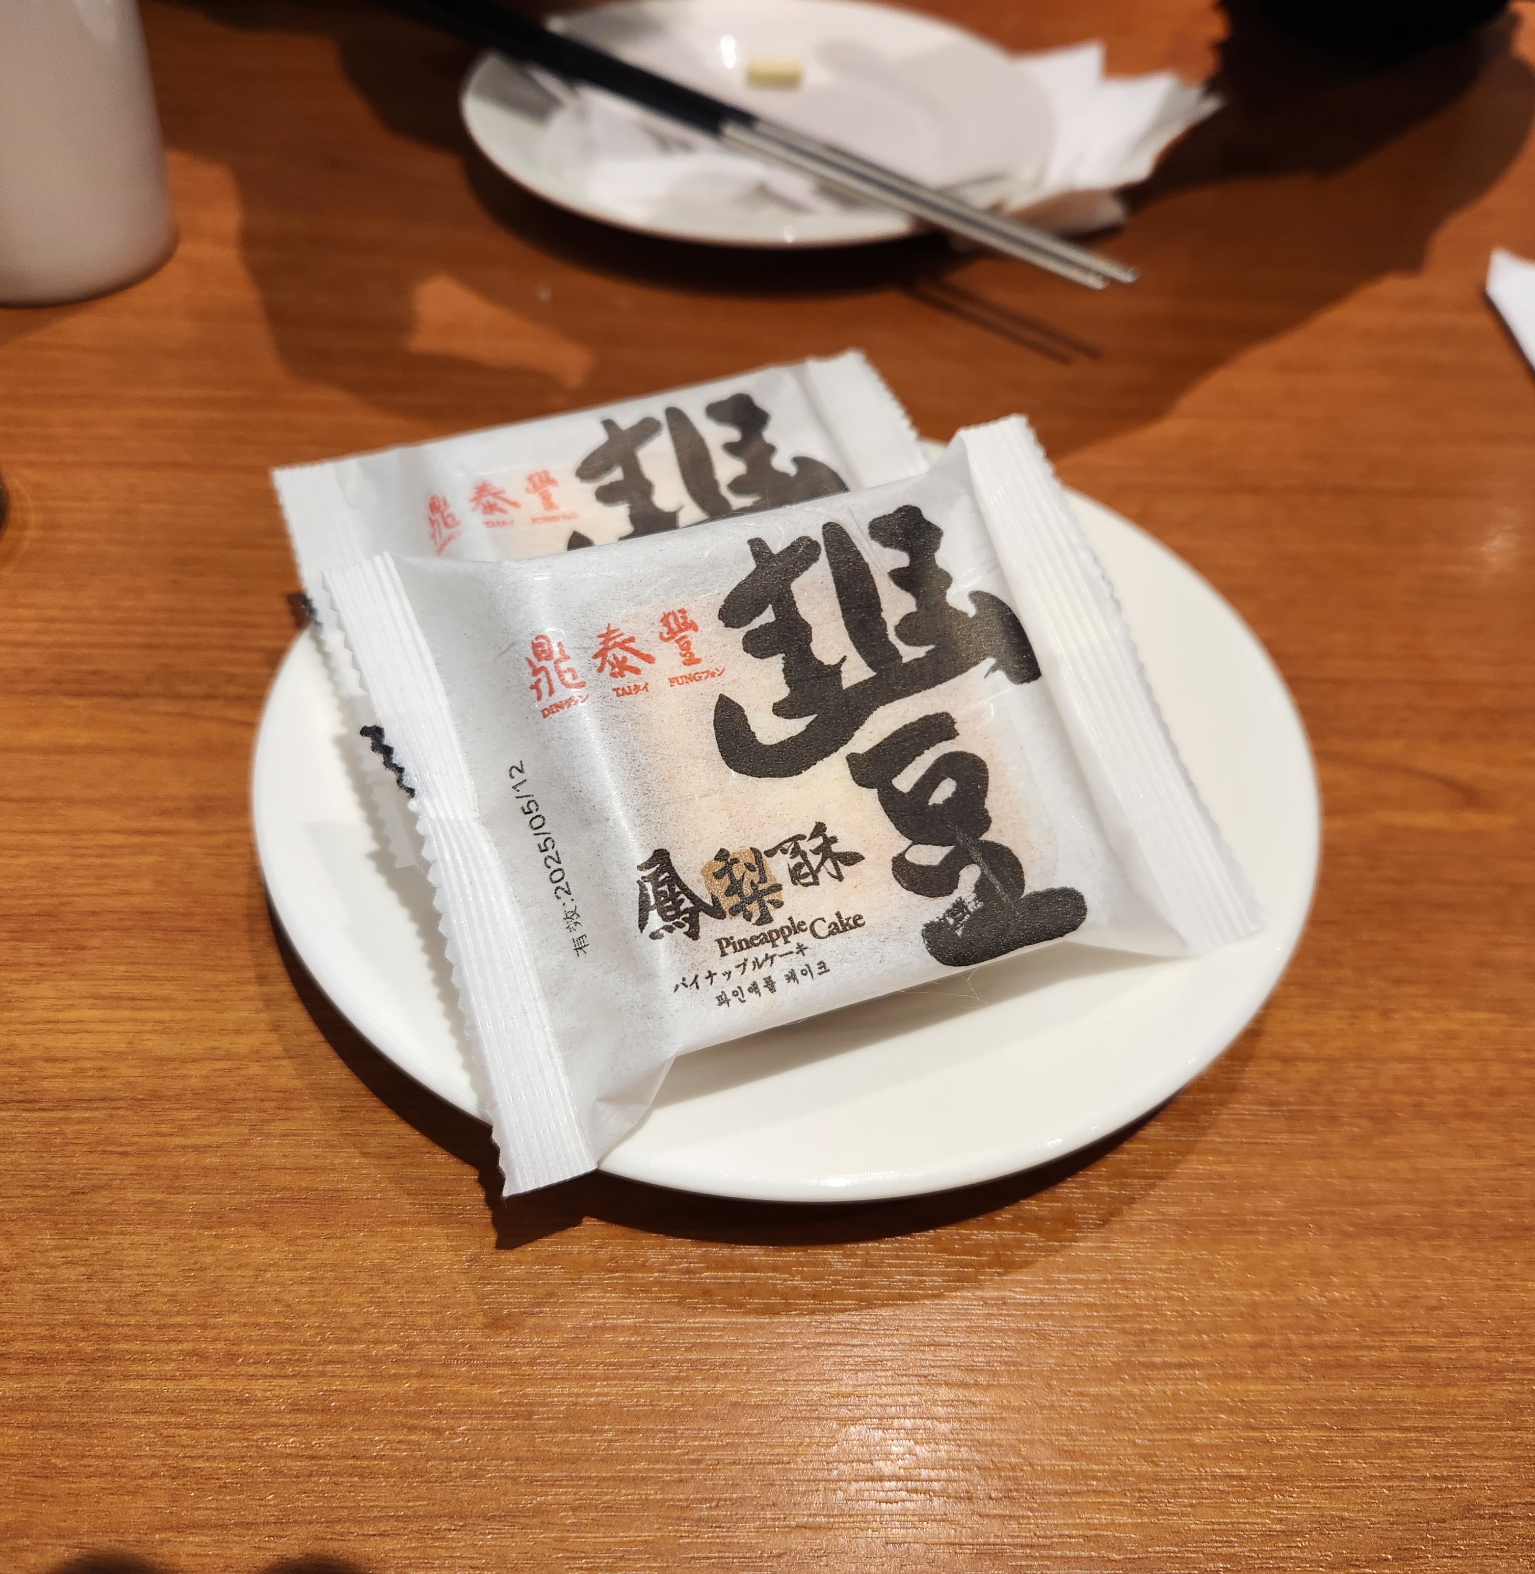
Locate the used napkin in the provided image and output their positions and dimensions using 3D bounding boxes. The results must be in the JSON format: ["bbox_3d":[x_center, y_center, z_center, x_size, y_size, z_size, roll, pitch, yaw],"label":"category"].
[{"bbox_3d":[0.030,-0.165,0.354,0.172,0.028,0.076,-4,49,-7],"label":"used napkin"}]

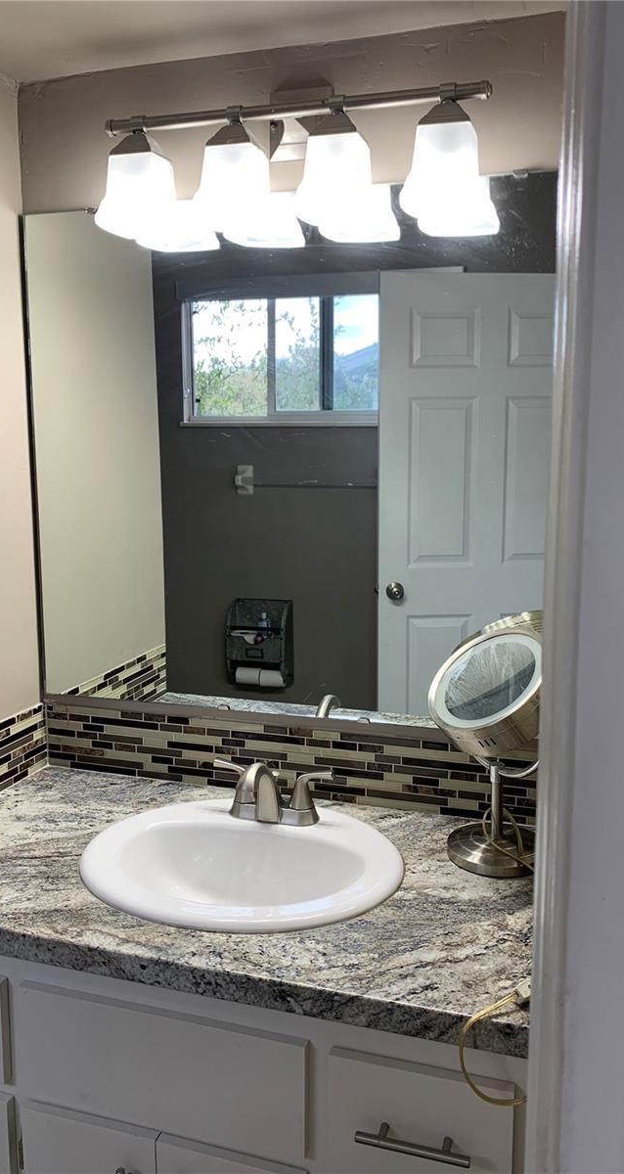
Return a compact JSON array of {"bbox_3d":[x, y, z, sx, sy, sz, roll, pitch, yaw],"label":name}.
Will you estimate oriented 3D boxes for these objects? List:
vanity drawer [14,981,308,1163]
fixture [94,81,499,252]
[{"bbox_3d":[-0.199,0.622,1.150,0.405,0.152,0.019,3,9,17],"label":"vanity drawer"},{"bbox_3d":[-0.038,-0.704,1.416,0.645,0.219,0.132,3,9,17],"label":"fixture"}]

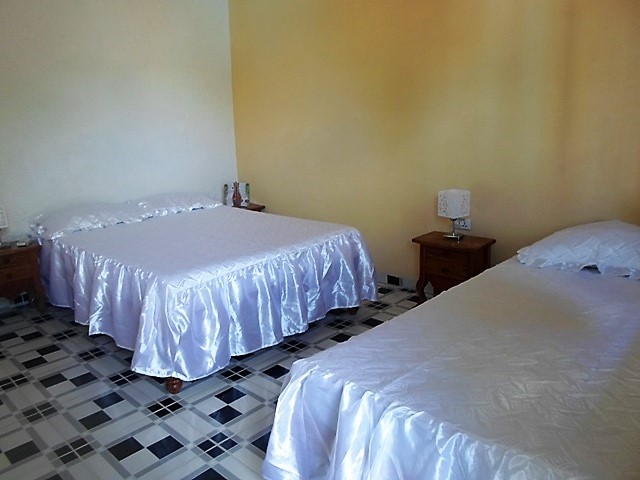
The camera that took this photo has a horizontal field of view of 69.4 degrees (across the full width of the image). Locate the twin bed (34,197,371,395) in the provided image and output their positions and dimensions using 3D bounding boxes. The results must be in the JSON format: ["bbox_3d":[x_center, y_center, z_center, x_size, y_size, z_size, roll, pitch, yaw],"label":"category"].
[{"bbox_3d":[-0.894,0.186,3.401,2.003,0.538,1.663,11,17,41],"label":"twin bed"}]

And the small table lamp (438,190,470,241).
[{"bbox_3d":[0.942,-0.184,3.237,0.147,0.330,0.147,11,17,41],"label":"small table lamp"}]

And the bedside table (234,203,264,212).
[{"bbox_3d":[-0.863,-0.076,4.817,0.353,0.533,0.462,11,17,41],"label":"bedside table"}]

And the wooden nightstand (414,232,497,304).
[{"bbox_3d":[0.924,0.259,3.238,0.466,0.533,0.340,11,17,41],"label":"wooden nightstand"}]

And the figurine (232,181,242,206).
[{"bbox_3d":[-0.859,-0.470,4.779,0.088,0.252,0.088,11,17,41],"label":"figurine"}]

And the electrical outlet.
[{"bbox_3d":[1.031,-0.111,3.316,0.120,0.071,0.015,11,17,41],"label":"electrical outlet"}]

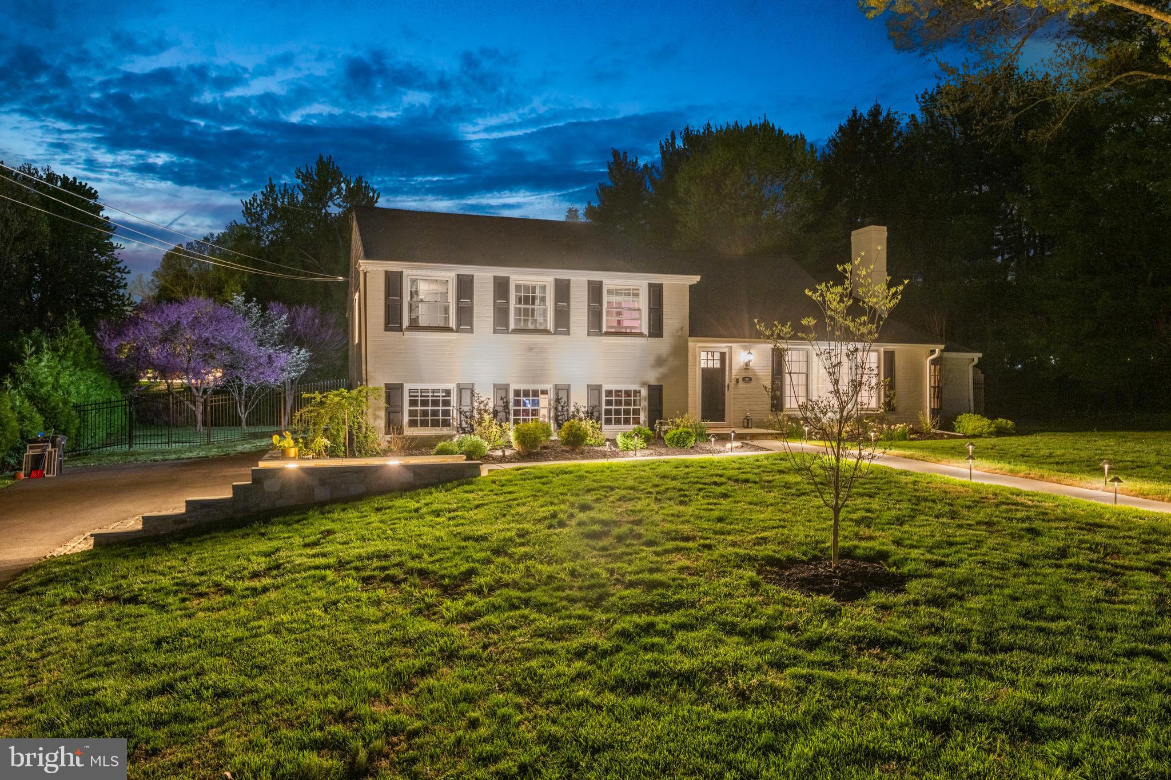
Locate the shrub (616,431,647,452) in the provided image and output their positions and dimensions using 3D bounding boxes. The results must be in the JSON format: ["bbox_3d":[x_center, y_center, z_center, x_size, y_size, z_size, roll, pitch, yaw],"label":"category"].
[{"bbox_3d":[0.967,1.083,16.500,0.638,0.426,0.620,0,-1,0],"label":"shrub"}]

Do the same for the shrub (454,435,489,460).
[{"bbox_3d":[-2.175,1.092,14.900,0.664,0.507,0.650,0,-1,-18],"label":"shrub"}]

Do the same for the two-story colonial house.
[{"bbox_3d":[2.740,-1.910,23.730,19.300,6.200,9.800,0,-1,-18],"label":"two-story colonial house"}]

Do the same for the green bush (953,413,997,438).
[{"bbox_3d":[10.737,0.970,21.500,1.235,0.680,1.100,0,-1,-18],"label":"green bush"}]

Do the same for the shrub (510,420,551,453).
[{"bbox_3d":[-1.109,0.951,15.900,0.820,0.671,0.780,0,-1,0],"label":"shrub"}]

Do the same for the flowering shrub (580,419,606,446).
[{"bbox_3d":[0.149,0.927,17.000,0.598,0.578,0.600,0,-1,0],"label":"flowering shrub"}]

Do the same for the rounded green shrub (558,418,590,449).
[{"bbox_3d":[-0.242,0.938,16.500,0.658,0.638,0.640,0,-1,0],"label":"rounded green shrub"}]

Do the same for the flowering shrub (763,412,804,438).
[{"bbox_3d":[4.975,0.885,19.600,1.011,0.666,0.850,0,-1,-18],"label":"flowering shrub"}]

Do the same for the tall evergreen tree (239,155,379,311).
[{"bbox_3d":[-14.870,-5.450,42.000,7.500,14.300,7.200,0,-1,-18],"label":"tall evergreen tree"}]

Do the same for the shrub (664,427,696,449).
[{"bbox_3d":[2.065,1.042,17.100,0.702,0.481,0.660,0,-1,0],"label":"shrub"}]

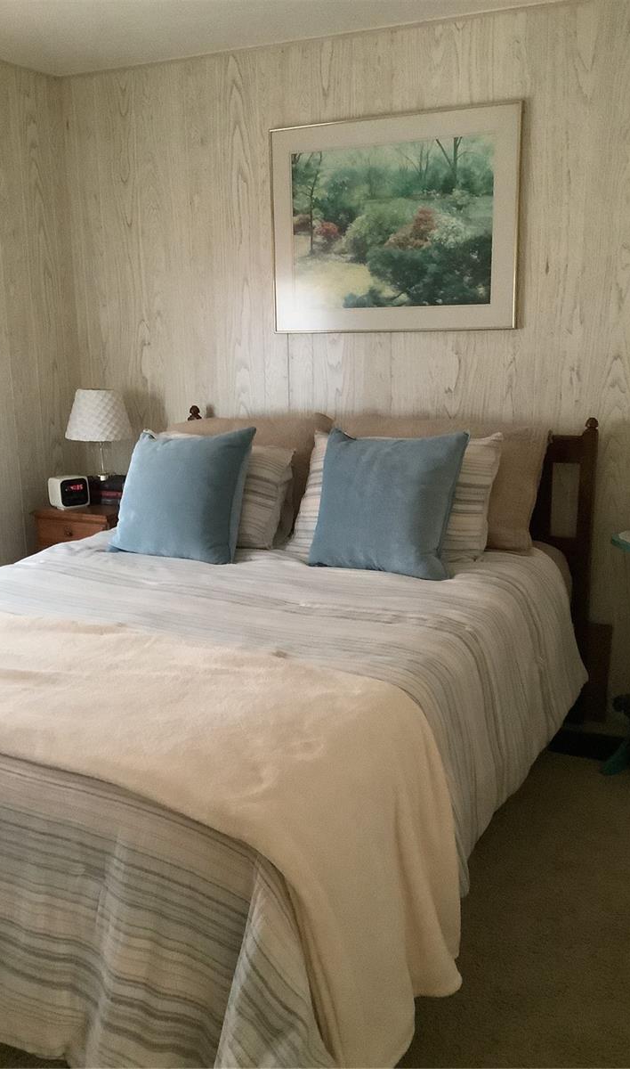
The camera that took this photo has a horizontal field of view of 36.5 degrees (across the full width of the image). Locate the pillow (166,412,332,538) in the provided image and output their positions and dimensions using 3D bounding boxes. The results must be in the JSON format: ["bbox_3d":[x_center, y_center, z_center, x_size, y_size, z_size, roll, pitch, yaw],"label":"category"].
[{"bbox_3d":[-0.257,-0.227,3.424,0.680,0.435,0.175,5,-12,25],"label":"pillow"}]

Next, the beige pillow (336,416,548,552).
[{"bbox_3d":[0.375,-0.172,3.128,0.700,0.435,0.175,5,-12,25],"label":"beige pillow"}]

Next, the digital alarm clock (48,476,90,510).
[{"bbox_3d":[-0.962,-0.170,3.744,0.116,0.114,0.100,-12,17,-37],"label":"digital alarm clock"}]

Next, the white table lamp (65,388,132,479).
[{"bbox_3d":[-0.847,-0.388,3.743,0.250,0.355,0.250,-1,13,0],"label":"white table lamp"}]

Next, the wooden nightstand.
[{"bbox_3d":[-0.836,0.204,3.849,0.357,0.668,0.390,5,15,25],"label":"wooden nightstand"}]

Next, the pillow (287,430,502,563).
[{"bbox_3d":[0.238,-0.131,2.982,0.615,0.430,0.175,5,-16,25],"label":"pillow"}]

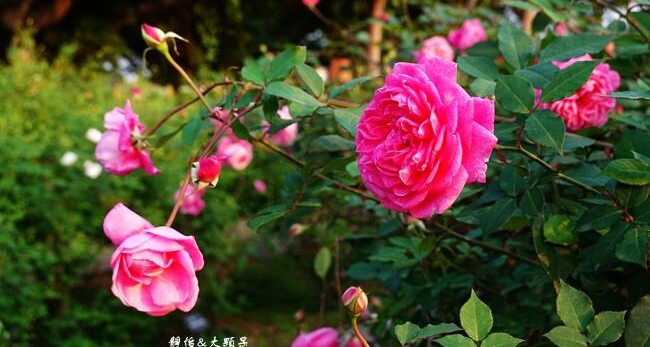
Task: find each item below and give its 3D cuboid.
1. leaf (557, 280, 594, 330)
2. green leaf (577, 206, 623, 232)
[{"bbox_3d":[0.228,0.122,0.820,0.032,0.051,0.011,-19,-18,0],"label":"leaf"},{"bbox_3d":[0.233,0.039,0.750,0.042,0.021,0.009,-26,-33,-11],"label":"green leaf"}]

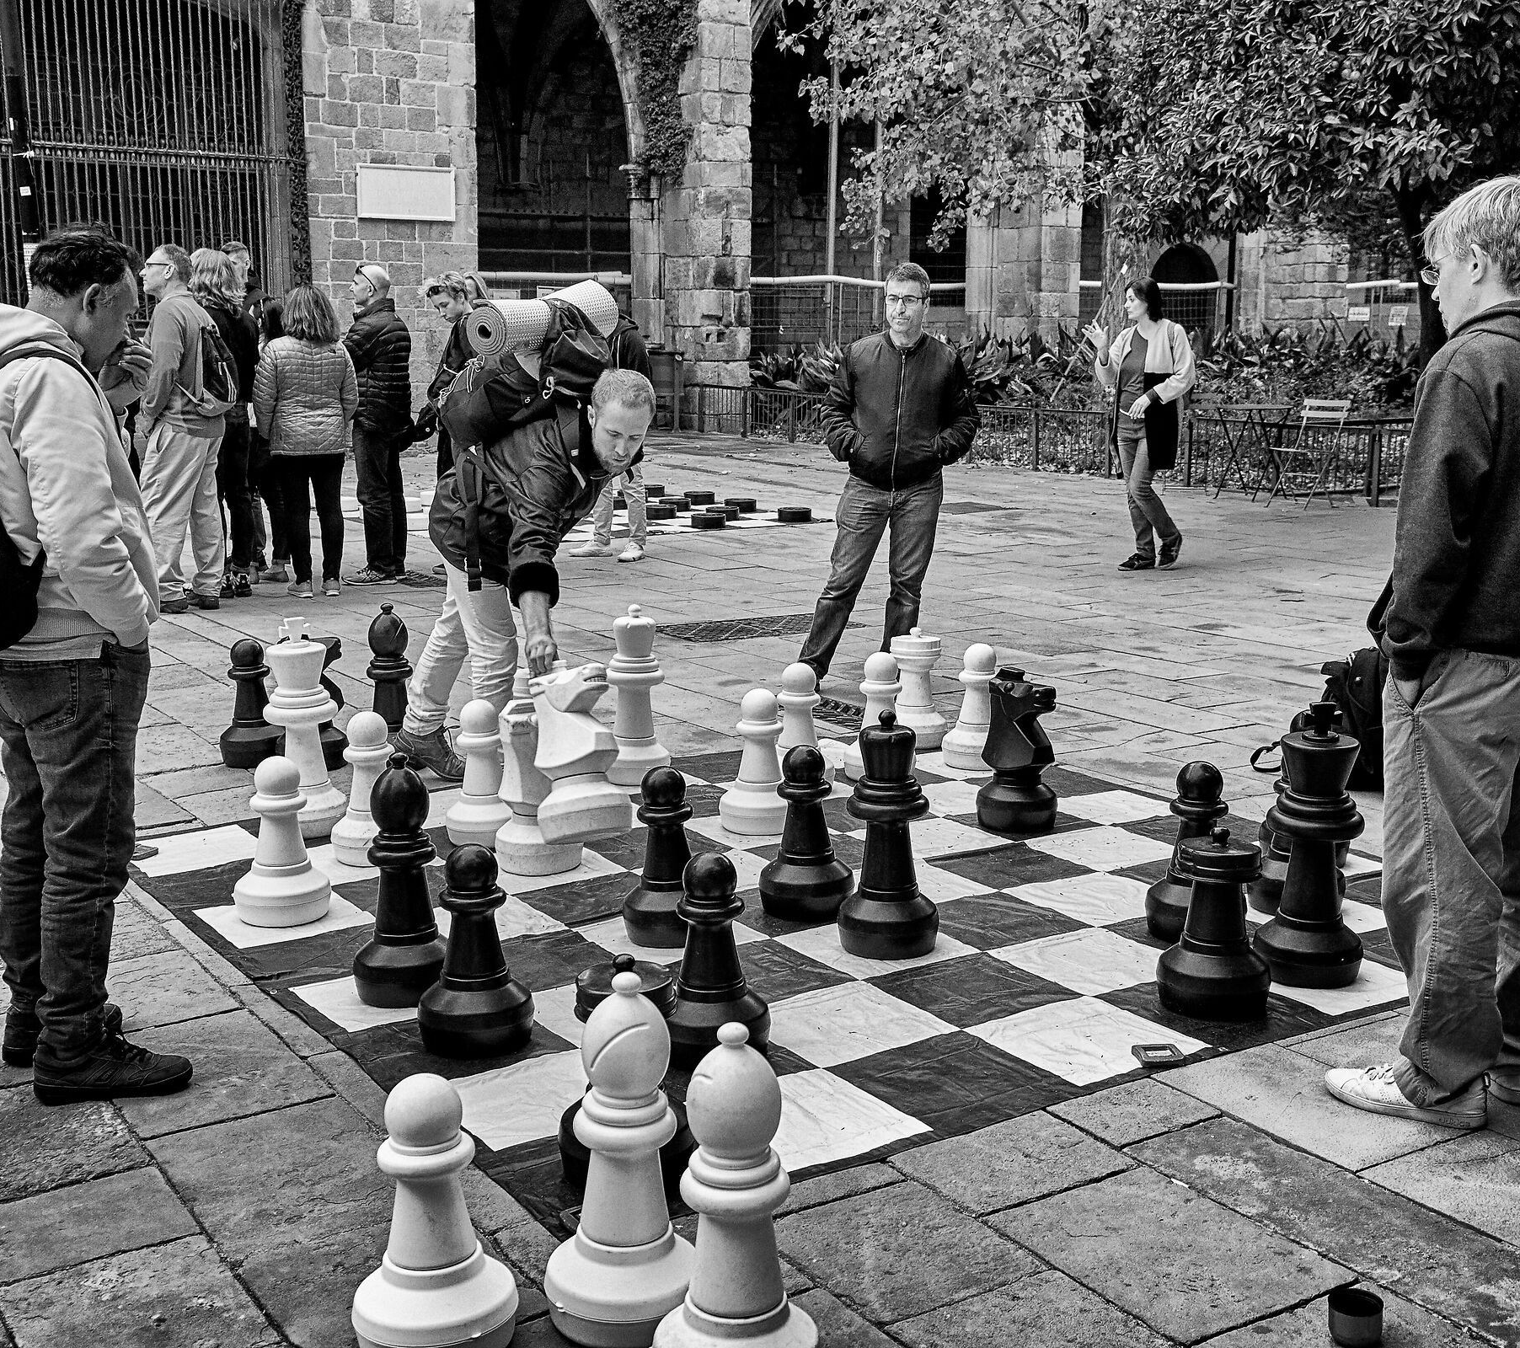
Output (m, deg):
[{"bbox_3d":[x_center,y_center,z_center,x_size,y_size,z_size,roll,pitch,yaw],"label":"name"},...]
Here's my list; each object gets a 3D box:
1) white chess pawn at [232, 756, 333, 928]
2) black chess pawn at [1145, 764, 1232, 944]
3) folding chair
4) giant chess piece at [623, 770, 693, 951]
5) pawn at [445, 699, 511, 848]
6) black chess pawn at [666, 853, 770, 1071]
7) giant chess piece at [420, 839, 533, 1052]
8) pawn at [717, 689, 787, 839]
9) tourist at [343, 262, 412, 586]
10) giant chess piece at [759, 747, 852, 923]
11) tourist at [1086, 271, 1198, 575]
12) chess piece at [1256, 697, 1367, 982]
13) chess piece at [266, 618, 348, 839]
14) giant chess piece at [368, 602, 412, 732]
[{"bbox_3d":[-1.203,0.407,4.517,0.237,0.416,0.237,0,11,0],"label":"white chess pawn"},{"bbox_3d":[1.089,0.428,4.481,0.242,0.432,0.242,0,10,0],"label":"black chess pawn"},{"bbox_3d":[4.269,-1.722,13.941,0.430,0.820,0.470,9,14,39],"label":"folding chair"},{"bbox_3d":[-0.238,0.438,4.452,0.242,0.432,0.242,0,10,0],"label":"giant chess piece"},{"bbox_3d":[-0.823,0.278,5.334,0.242,0.432,0.242,0,10,0],"label":"pawn"},{"bbox_3d":[-0.101,0.572,3.716,0.242,0.432,0.242,0,10,0],"label":"black chess pawn"},{"bbox_3d":[-0.593,0.558,3.730,0.237,0.416,0.237,0,11,0],"label":"giant chess piece"},{"bbox_3d":[-0.002,0.251,5.335,0.237,0.416,0.237,0,11,0],"label":"pawn"},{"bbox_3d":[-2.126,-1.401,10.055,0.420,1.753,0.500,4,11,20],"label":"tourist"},{"bbox_3d":[0.120,0.395,4.581,0.237,0.416,0.237,0,11,0],"label":"giant chess piece"},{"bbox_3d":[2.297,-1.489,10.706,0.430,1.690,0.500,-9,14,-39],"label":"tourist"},{"bbox_3d":[1.283,0.379,4.163,0.249,0.640,0.249,0,10,0],"label":"chess piece"},{"bbox_3d":[-1.366,0.151,5.356,0.247,0.640,0.247,0,11,0],"label":"chess piece"},{"bbox_3d":[-1.238,0.023,6.032,0.237,0.546,0.237,0,11,0],"label":"giant chess piece"}]

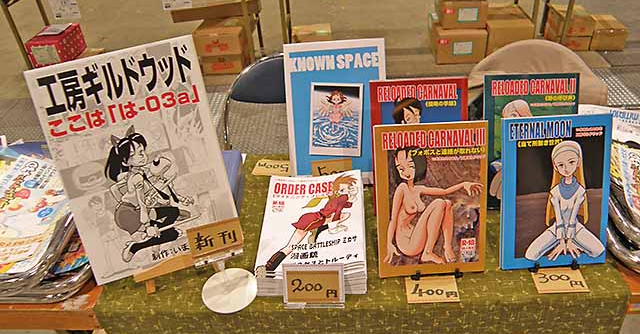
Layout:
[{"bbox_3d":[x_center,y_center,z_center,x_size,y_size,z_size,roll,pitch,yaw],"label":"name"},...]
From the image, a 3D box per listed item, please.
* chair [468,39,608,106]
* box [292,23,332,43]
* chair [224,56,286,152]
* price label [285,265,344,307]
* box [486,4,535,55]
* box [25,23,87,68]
[{"bbox_3d":[0.646,0.072,1.471,0.480,0.790,0.480,1,37,8],"label":"chair"},{"bbox_3d":[-0.044,-0.855,3.296,0.265,0.200,0.230,-2,36,3],"label":"box"},{"bbox_3d":[-0.063,0.100,1.516,0.480,0.785,0.480,-1,36,6],"label":"chair"},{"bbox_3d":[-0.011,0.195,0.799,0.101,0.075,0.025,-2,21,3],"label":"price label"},{"bbox_3d":[1.198,-0.886,3.177,0.285,0.255,0.350,-2,36,3],"label":"box"},{"bbox_3d":[-1.806,-0.834,3.298,0.225,0.165,0.330,-2,36,3],"label":"box"}]

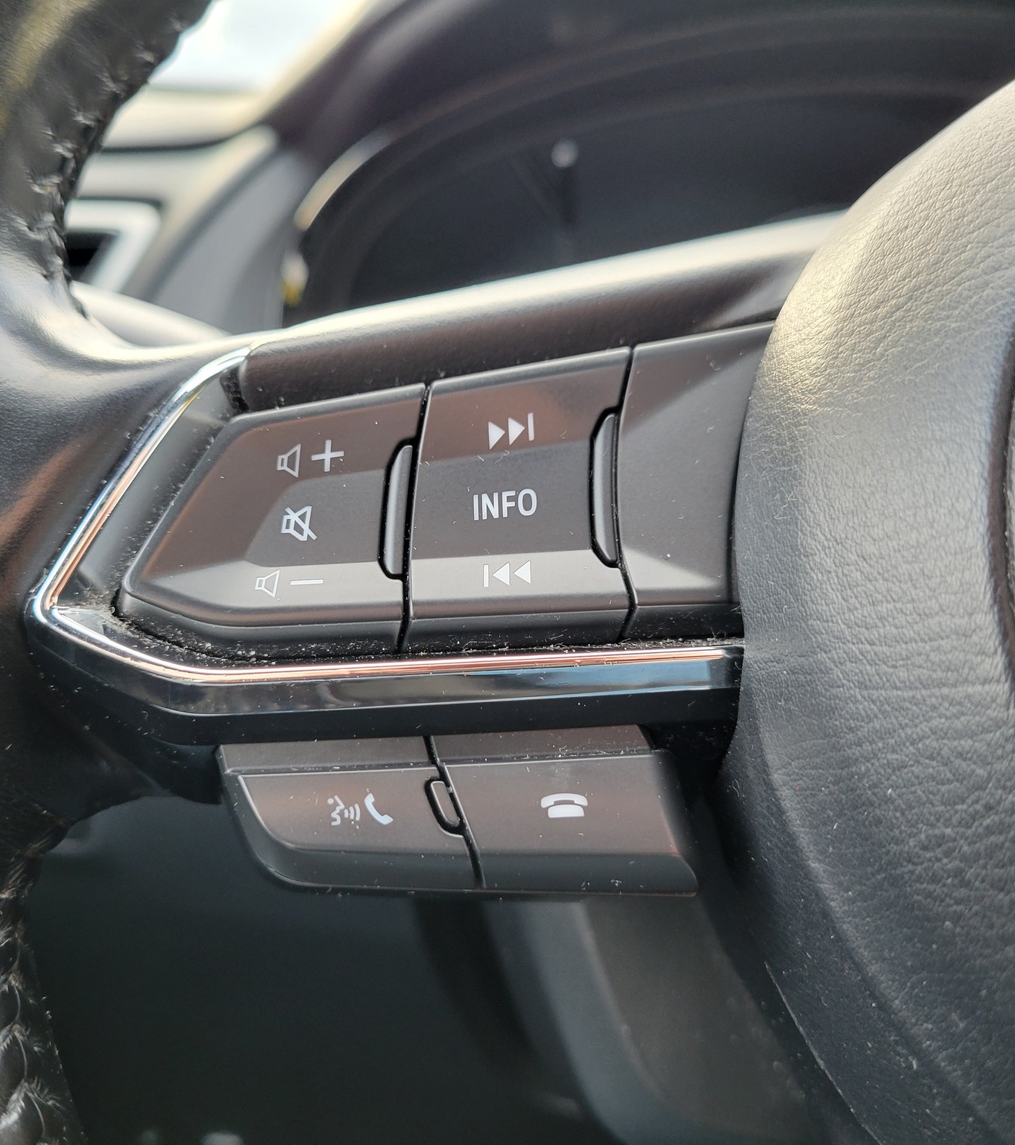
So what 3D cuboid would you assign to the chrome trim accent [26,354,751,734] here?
[{"bbox_3d":[-0.015,-0.006,0.139,0.087,0.048,0.017,-5,-27,19],"label":"chrome trim accent"}]

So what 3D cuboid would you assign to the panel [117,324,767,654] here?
[{"bbox_3d":[-0.008,-0.008,0.134,0.078,0.039,0.014,-5,-27,19],"label":"panel"}]

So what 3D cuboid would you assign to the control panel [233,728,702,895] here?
[{"bbox_3d":[-0.006,0.028,0.127,0.055,0.018,0.014,-5,-27,19],"label":"control panel"}]

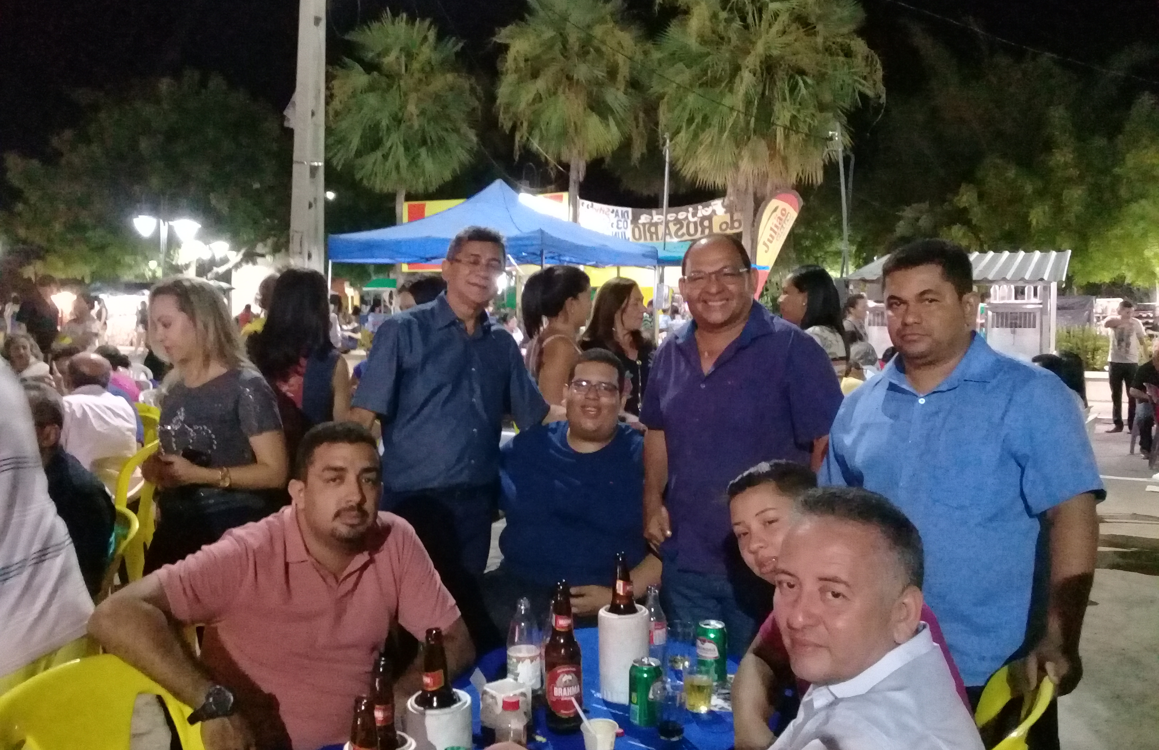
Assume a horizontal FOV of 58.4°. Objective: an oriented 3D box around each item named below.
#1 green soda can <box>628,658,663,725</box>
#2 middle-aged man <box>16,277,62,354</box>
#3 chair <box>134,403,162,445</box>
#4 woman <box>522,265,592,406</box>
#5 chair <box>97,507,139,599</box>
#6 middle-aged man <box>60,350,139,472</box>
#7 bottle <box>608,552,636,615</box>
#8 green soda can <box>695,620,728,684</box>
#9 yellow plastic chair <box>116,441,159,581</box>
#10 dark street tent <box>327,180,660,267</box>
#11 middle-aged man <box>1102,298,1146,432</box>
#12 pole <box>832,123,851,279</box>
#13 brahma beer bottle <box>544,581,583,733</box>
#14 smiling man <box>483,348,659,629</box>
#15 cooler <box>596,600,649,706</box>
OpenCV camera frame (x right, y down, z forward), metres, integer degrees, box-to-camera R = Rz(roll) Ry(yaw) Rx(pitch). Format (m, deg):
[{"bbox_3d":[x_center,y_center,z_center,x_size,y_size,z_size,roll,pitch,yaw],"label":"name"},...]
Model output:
[{"bbox_3d":[0.134,0.632,2.090,0.066,0.122,0.066,0,4,0],"label":"green soda can"},{"bbox_3d":[-4.683,0.004,9.025,0.460,1.740,0.310,-3,5,-37],"label":"middle-aged man"},{"bbox_3d":[-3.050,0.597,6.962,0.520,0.860,0.460,2,5,28],"label":"chair"},{"bbox_3d":[-0.088,0.423,3.861,0.290,1.660,0.430,-1,4,-16],"label":"woman"},{"bbox_3d":[-1.810,0.849,3.522,0.520,0.860,0.460,1,4,16],"label":"chair"},{"bbox_3d":[-2.530,0.499,5.351,0.520,1.290,0.750,-2,4,-20],"label":"middle-aged man"},{"bbox_3d":[0.091,0.526,2.209,0.075,0.290,0.075,-1,4,-22],"label":"bottle"},{"bbox_3d":[0.289,0.605,2.265,0.066,0.122,0.066,0,4,0],"label":"green soda can"},{"bbox_3d":[-2.080,0.747,4.918,0.520,0.870,0.460,4,6,40],"label":"yellow plastic chair"},{"bbox_3d":[-1.020,-0.976,13.284,3.000,3.070,3.000,2,5,28],"label":"dark street tent"},{"bbox_3d":[6.831,-0.143,13.018,0.530,1.690,0.420,2,4,24],"label":"middle-aged man"},{"bbox_3d":[6.412,-3.167,24.835,0.380,5.750,0.220,-3,4,0],"label":"pole"},{"bbox_3d":[-0.030,0.550,2.055,0.075,0.290,0.075,-1,4,-9],"label":"brahma beer bottle"},{"bbox_3d":[-0.021,0.654,2.838,0.580,1.420,0.780,0,4,3],"label":"smiling man"},{"bbox_3d":[0.095,0.591,2.213,0.108,0.188,0.108,0,4,0],"label":"cooler"}]

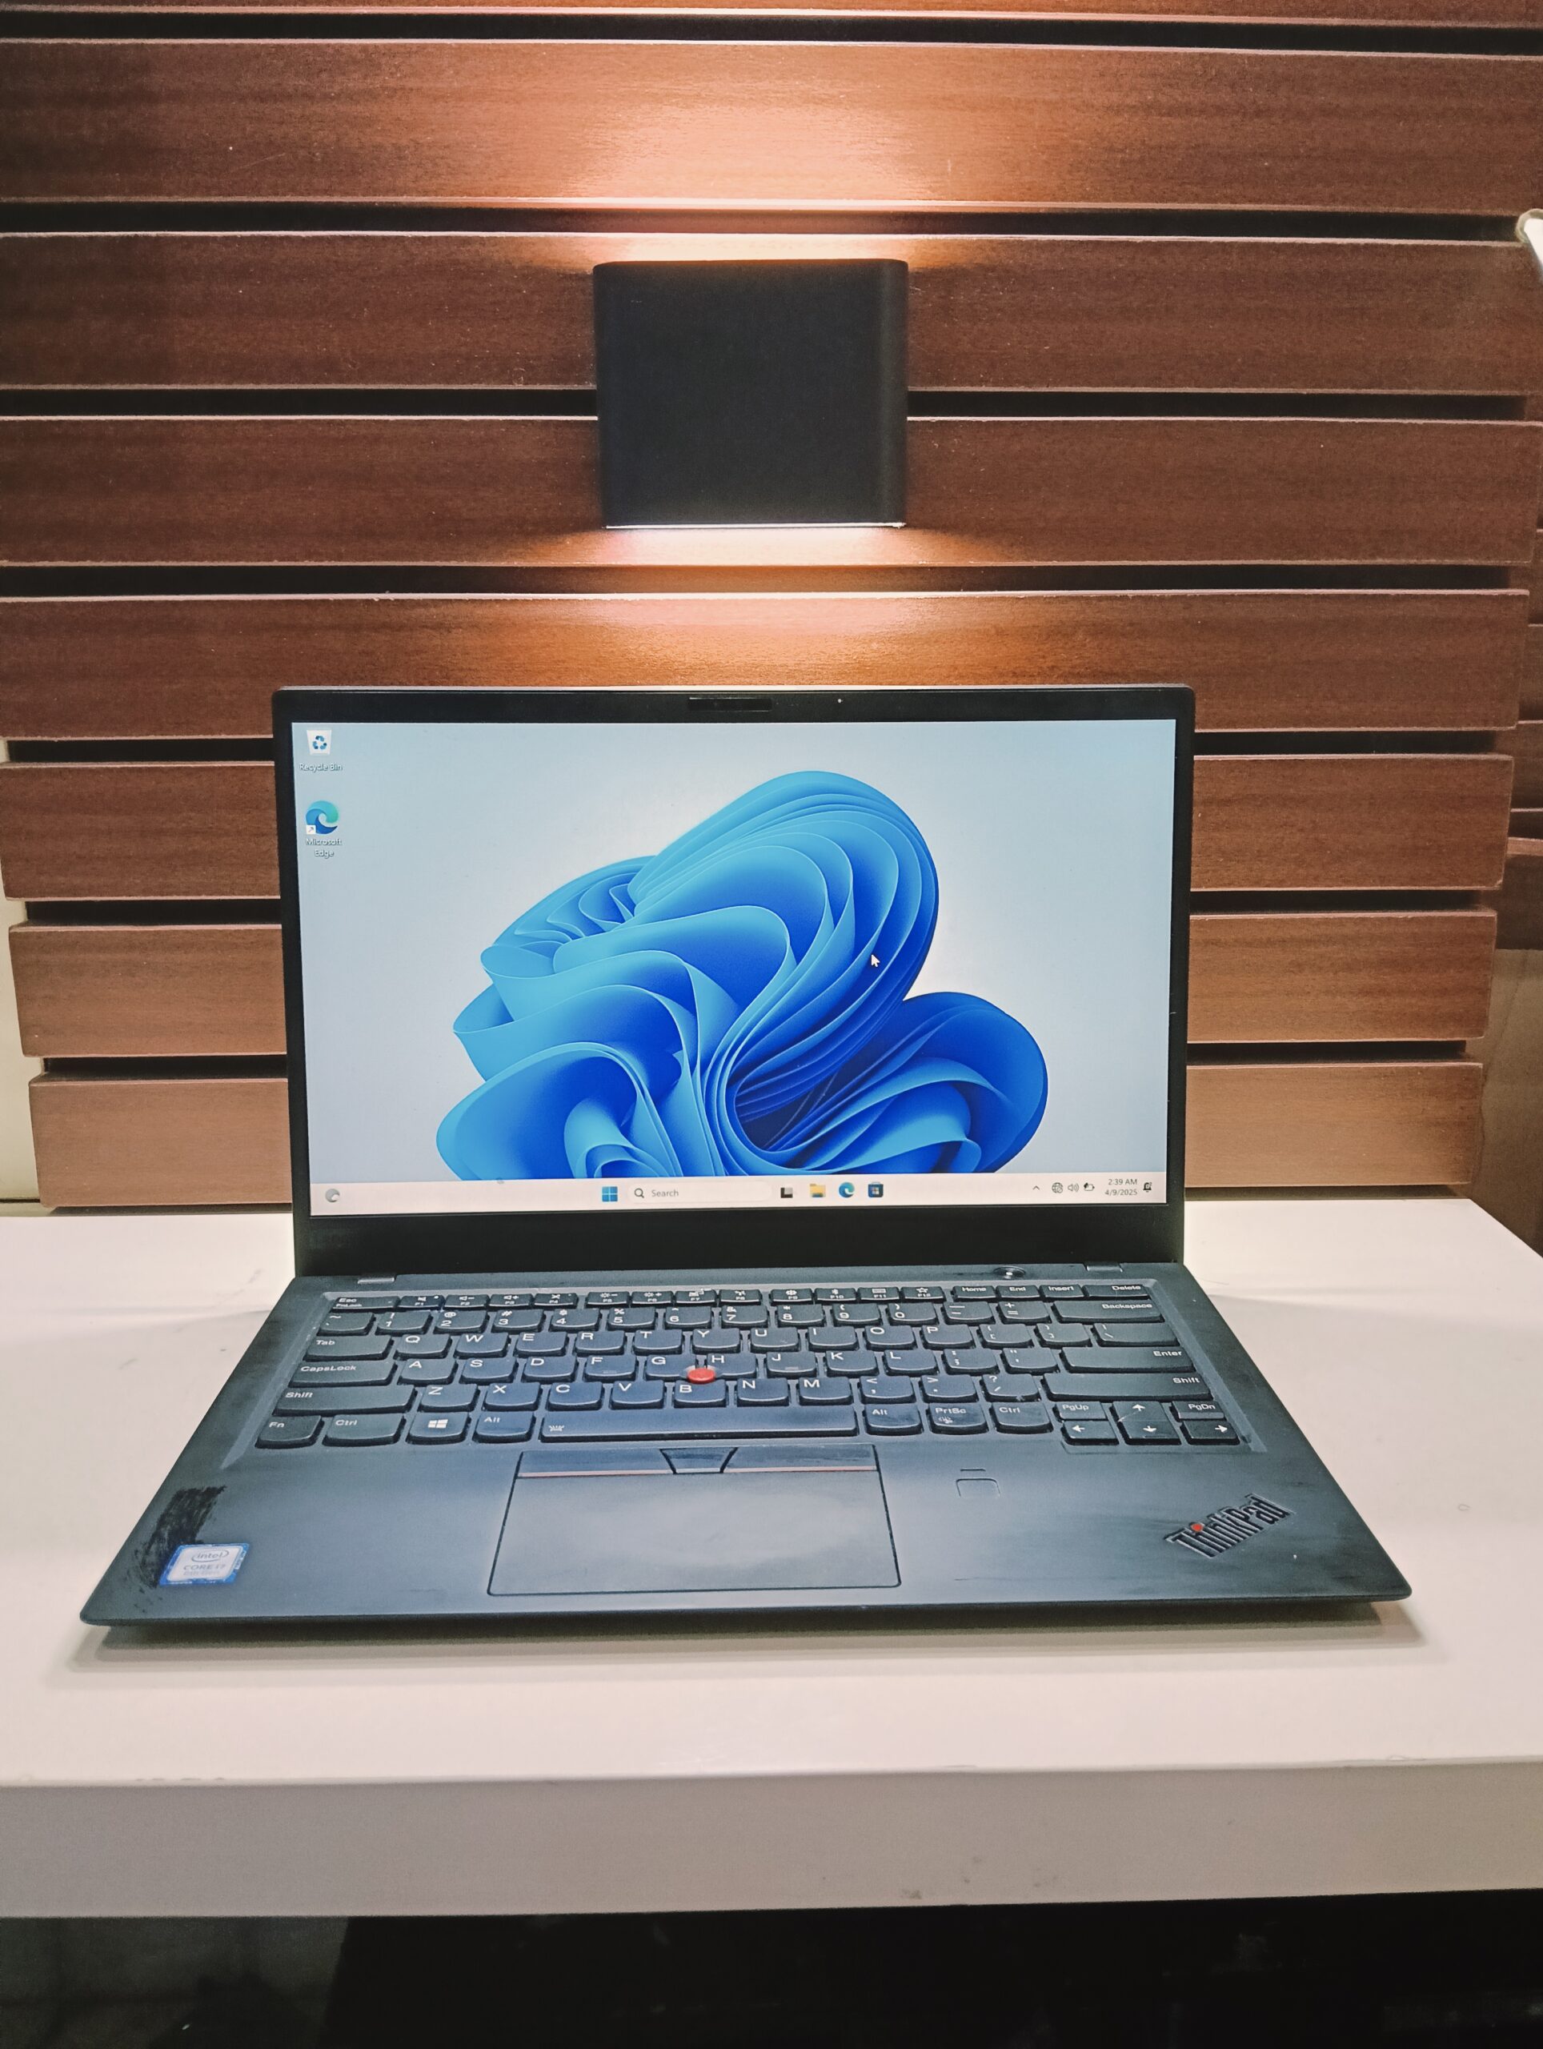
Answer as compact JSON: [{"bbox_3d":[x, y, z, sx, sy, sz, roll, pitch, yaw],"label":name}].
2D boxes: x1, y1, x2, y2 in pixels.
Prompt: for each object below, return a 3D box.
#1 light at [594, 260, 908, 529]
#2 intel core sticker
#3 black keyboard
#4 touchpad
[{"bbox_3d":[-0.007,-0.234,0.601,0.113,0.090,0.031,-1,13,-2],"label":"light"},{"bbox_3d":[-0.143,0.136,0.404,0.018,0.001,0.018,-1,15,-1],"label":"intel core sticker"},{"bbox_3d":[-0.008,0.108,0.510,0.284,0.006,0.107,-1,15,-1],"label":"black keyboard"},{"bbox_3d":[-0.019,0.131,0.425,0.101,0.003,0.067,-1,15,-1],"label":"touchpad"}]

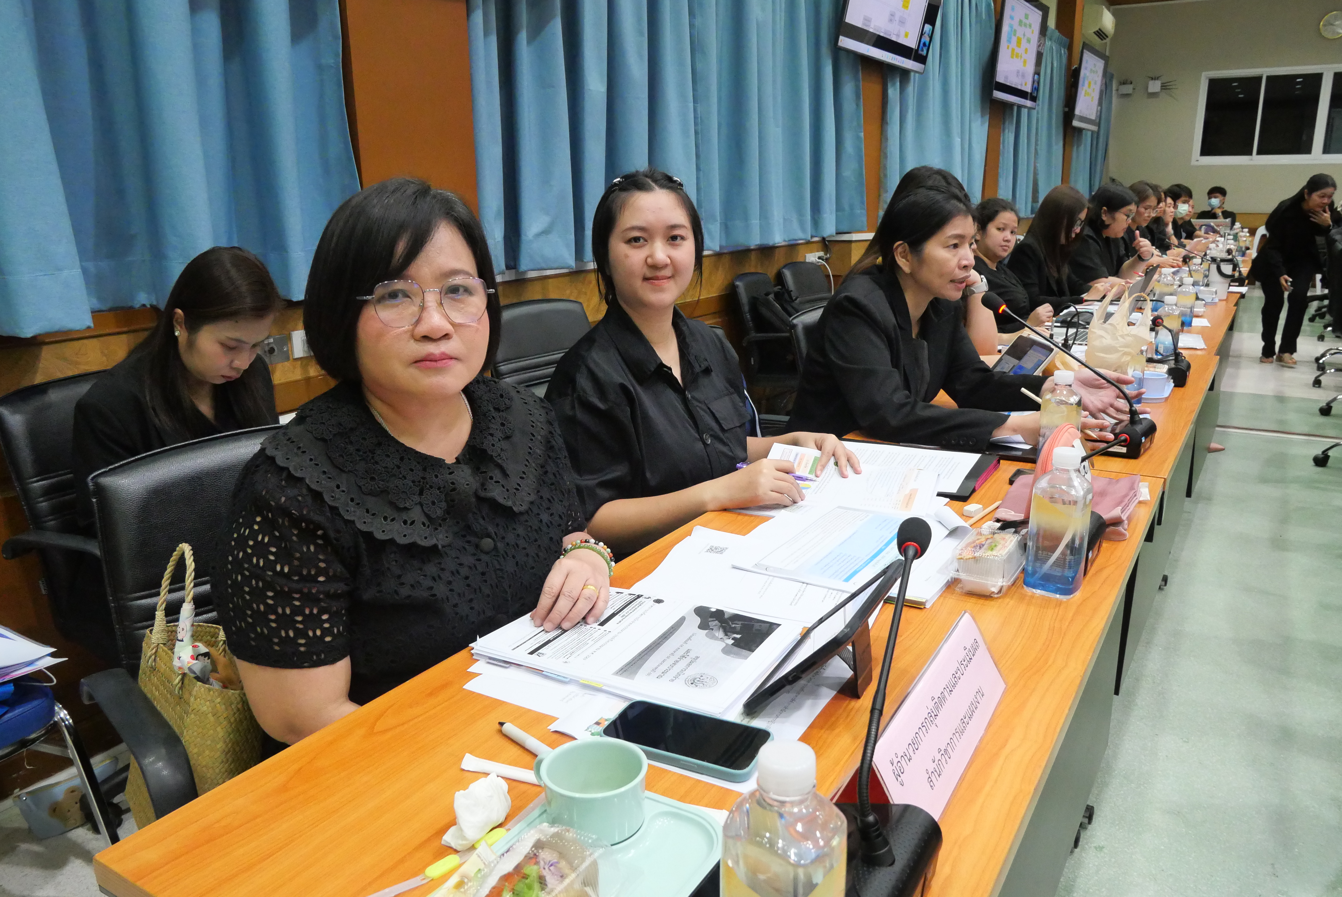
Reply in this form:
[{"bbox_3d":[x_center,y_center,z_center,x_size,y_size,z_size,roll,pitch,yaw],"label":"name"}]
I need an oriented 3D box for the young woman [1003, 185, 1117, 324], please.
[{"bbox_3d":[1.649,-0.449,3.759,0.650,1.260,0.490,9,19,33],"label":"young woman"}]

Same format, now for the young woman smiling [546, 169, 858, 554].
[{"bbox_3d":[0.075,0.193,1.521,0.530,1.300,0.650,-16,21,-42],"label":"young woman smiling"}]

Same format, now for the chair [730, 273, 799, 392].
[{"bbox_3d":[0.579,-0.288,3.873,0.600,0.930,0.600,6,17,25],"label":"chair"}]

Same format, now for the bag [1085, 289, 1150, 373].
[{"bbox_3d":[1.240,-0.331,2.486,0.190,0.240,0.150,9,19,33],"label":"bag"}]

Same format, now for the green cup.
[{"bbox_3d":[-0.068,0.277,0.739,0.104,0.054,0.086,10,19,34],"label":"green cup"}]

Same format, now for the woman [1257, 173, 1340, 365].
[{"bbox_3d":[4.447,-1.254,6.324,0.450,1.310,0.520,-10,18,-30],"label":"woman"}]

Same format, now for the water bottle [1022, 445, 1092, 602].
[{"bbox_3d":[0.506,0.089,1.147,0.067,0.186,0.067,9,19,33],"label":"water bottle"}]

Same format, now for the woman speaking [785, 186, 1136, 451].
[{"bbox_3d":[0.571,0.065,2.015,0.800,1.260,0.520,9,19,33],"label":"woman speaking"}]

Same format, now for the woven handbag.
[{"bbox_3d":[-0.575,0.295,1.080,0.140,0.390,0.250,-15,21,-40],"label":"woven handbag"}]

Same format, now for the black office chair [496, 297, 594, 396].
[{"bbox_3d":[-0.186,-0.011,2.945,0.600,0.930,0.600,10,19,35],"label":"black office chair"}]

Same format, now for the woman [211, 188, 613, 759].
[{"bbox_3d":[-0.237,0.355,1.006,0.510,1.280,0.640,-12,19,-33],"label":"woman"}]

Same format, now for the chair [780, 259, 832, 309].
[{"bbox_3d":[0.895,-0.471,4.501,0.600,0.930,0.600,9,19,33],"label":"chair"}]

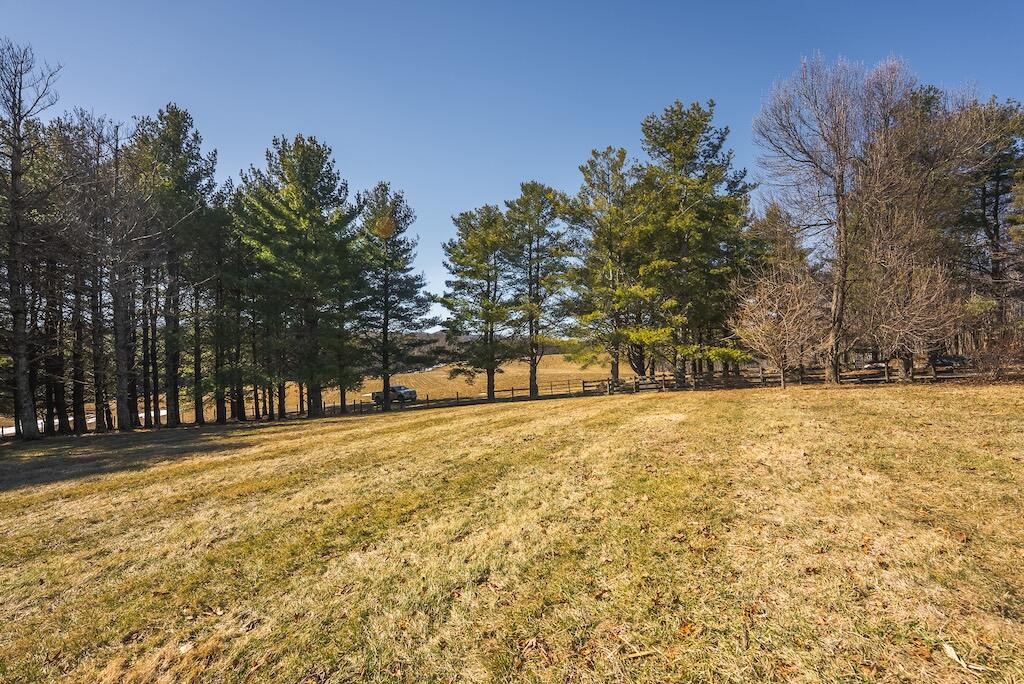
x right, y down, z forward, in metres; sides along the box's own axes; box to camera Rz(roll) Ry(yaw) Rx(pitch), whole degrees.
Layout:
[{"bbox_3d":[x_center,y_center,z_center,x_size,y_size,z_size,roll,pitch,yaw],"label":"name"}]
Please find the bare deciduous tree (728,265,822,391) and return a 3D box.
[{"bbox_3d":[17.727,-1.014,26.500,5.600,8.150,5.400,0,1,0],"label":"bare deciduous tree"}]

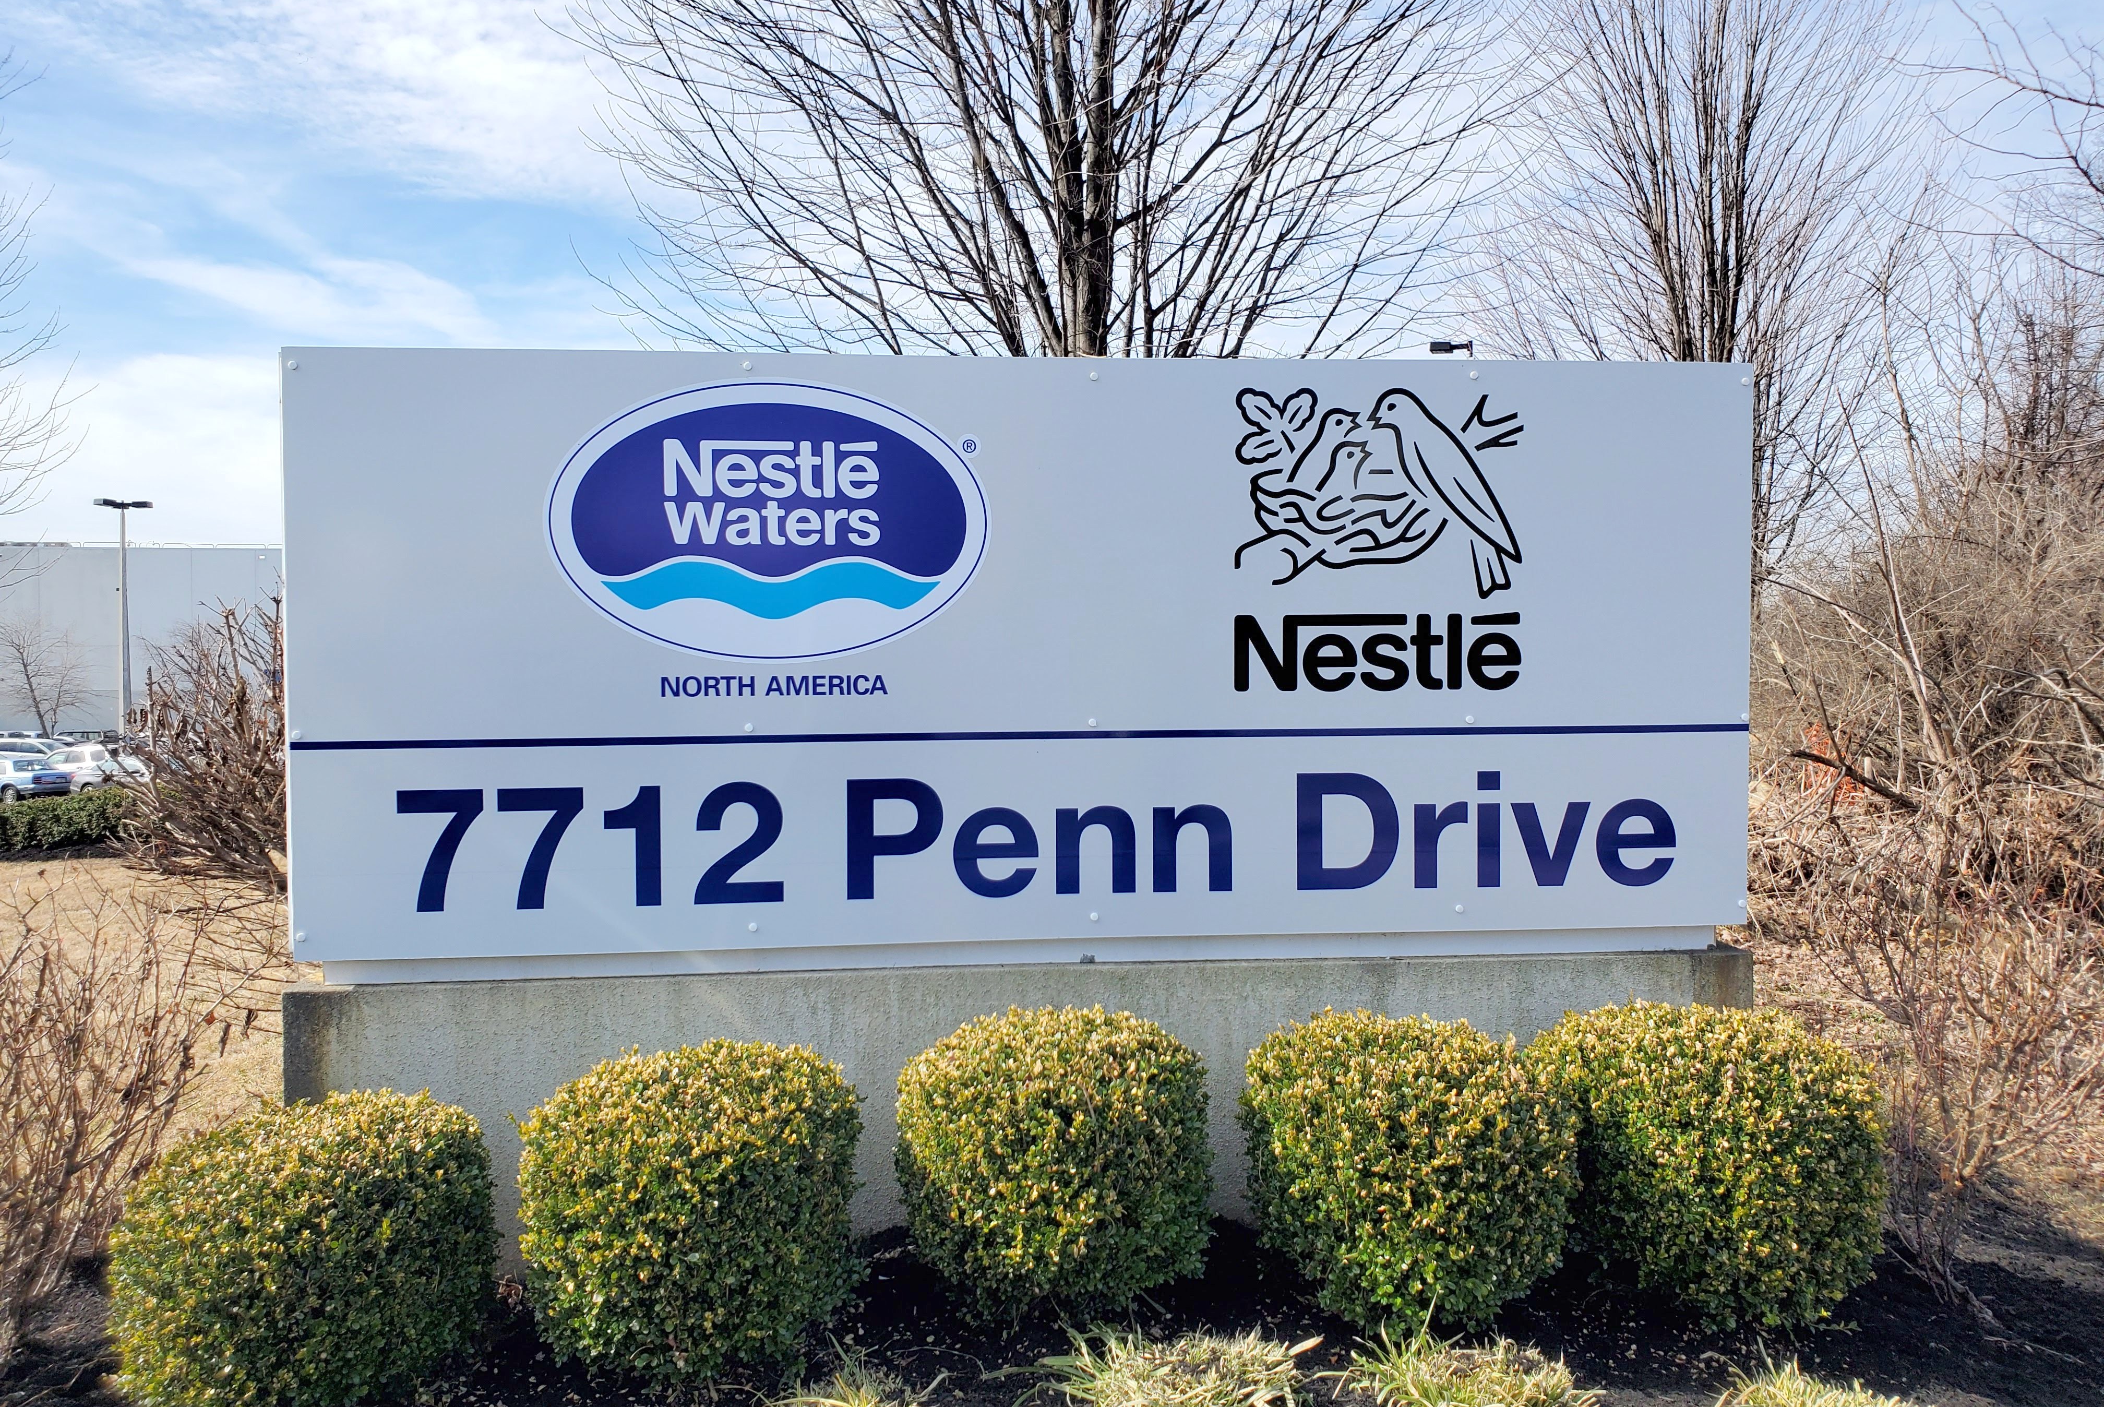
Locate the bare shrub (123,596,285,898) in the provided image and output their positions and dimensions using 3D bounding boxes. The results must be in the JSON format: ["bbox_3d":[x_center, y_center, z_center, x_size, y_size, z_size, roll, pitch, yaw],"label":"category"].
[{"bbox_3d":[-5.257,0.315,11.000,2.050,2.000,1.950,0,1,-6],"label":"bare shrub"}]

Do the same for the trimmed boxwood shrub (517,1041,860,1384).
[{"bbox_3d":[-0.673,0.929,2.958,0.624,0.534,0.624,0,1,-6],"label":"trimmed boxwood shrub"}]

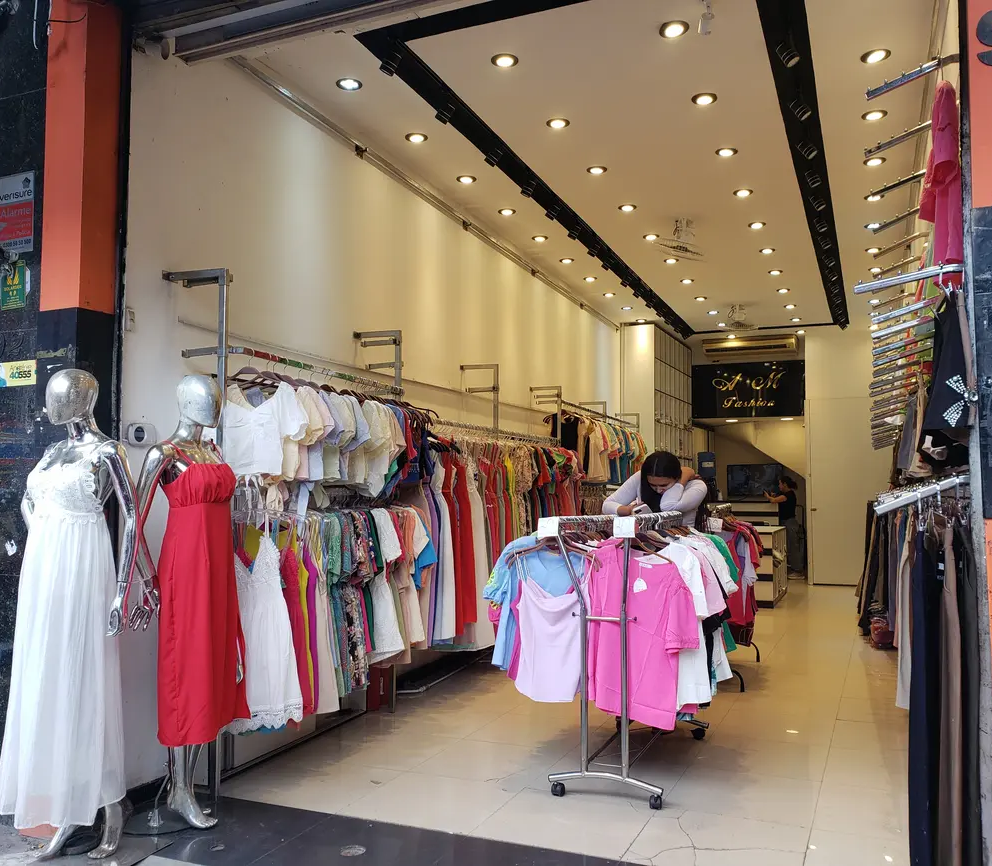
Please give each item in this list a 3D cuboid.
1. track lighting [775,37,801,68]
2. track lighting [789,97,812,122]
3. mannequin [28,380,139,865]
[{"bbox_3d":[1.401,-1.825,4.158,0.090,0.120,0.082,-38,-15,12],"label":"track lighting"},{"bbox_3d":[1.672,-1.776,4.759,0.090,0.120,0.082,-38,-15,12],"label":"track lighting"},{"bbox_3d":[-1.535,0.640,3.177,0.510,1.760,0.390,-1,-4,19],"label":"mannequin"}]

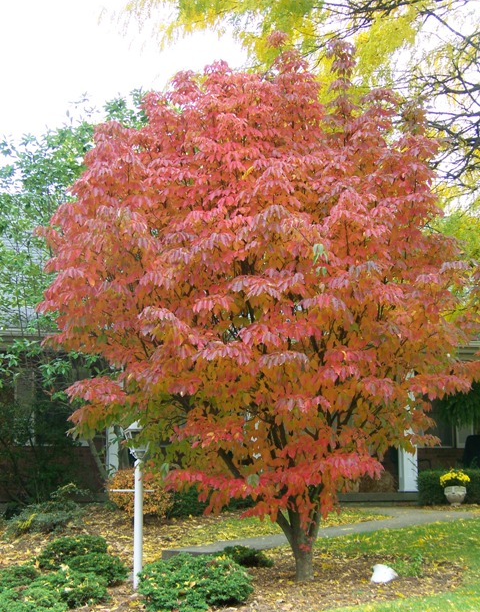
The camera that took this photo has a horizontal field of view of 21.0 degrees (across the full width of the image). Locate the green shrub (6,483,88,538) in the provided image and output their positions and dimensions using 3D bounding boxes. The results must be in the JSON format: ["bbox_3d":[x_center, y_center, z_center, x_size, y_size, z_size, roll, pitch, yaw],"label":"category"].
[{"bbox_3d":[-2.705,2.872,18.000,1.150,0.600,1.100,0,-5,0],"label":"green shrub"}]

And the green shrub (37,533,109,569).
[{"bbox_3d":[-1.890,2.745,14.600,0.800,0.380,0.750,0,-5,0],"label":"green shrub"}]

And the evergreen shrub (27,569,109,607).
[{"bbox_3d":[-1.639,2.633,12.300,0.790,0.350,0.760,0,-5,0],"label":"evergreen shrub"}]

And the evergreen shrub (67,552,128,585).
[{"bbox_3d":[-1.514,2.728,13.650,0.680,0.310,0.660,0,-5,0],"label":"evergreen shrub"}]

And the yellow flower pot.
[{"bbox_3d":[3.563,3.133,21.400,0.360,0.350,0.360,0,-5,0],"label":"yellow flower pot"}]

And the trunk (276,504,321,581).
[{"bbox_3d":[0.622,2.513,13.750,0.470,0.820,0.400,0,-5,0],"label":"trunk"}]

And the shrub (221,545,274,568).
[{"bbox_3d":[0.074,2.806,14.700,0.640,0.270,0.620,0,-5,0],"label":"shrub"}]

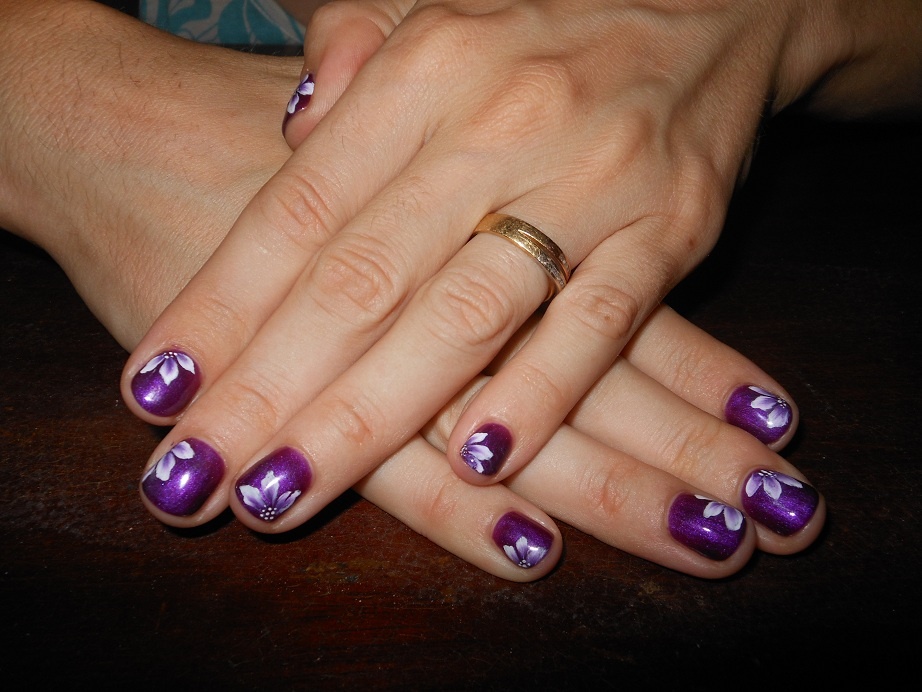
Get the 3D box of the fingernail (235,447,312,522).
[{"bbox_3d":[-0.035,0.026,0.124,0.013,0.003,0.009,-37,84,-17],"label":"fingernail"}]

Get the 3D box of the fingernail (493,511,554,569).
[{"bbox_3d":[0.011,0.035,0.120,0.011,0.003,0.007,25,74,24],"label":"fingernail"}]

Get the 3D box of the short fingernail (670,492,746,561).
[{"bbox_3d":[0.045,0.034,0.122,0.012,0.003,0.009,26,81,31],"label":"short fingernail"}]

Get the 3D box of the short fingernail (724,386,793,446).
[{"bbox_3d":[0.063,0.015,0.140,0.013,0.003,0.009,33,92,36],"label":"short fingernail"}]

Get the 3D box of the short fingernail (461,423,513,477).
[{"bbox_3d":[0.005,0.019,0.120,0.007,0.003,0.009,36,78,9],"label":"short fingernail"}]

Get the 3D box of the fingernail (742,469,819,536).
[{"bbox_3d":[0.060,0.030,0.125,0.013,0.003,0.010,33,86,40],"label":"fingernail"}]

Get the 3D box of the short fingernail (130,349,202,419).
[{"bbox_3d":[-0.060,0.008,0.136,0.010,0.003,0.013,40,63,-14],"label":"short fingernail"}]

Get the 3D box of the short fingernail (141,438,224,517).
[{"bbox_3d":[-0.051,0.025,0.124,0.010,0.003,0.013,43,67,3],"label":"short fingernail"}]

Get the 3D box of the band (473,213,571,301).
[{"bbox_3d":[0.011,-0.017,0.127,0.020,0.020,0.005,36,80,0],"label":"band"}]

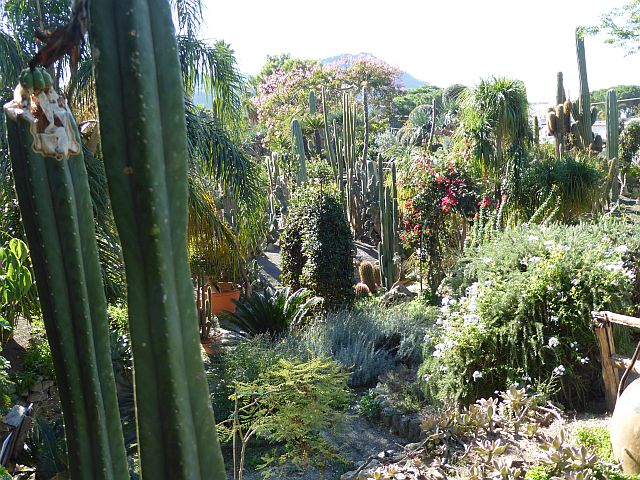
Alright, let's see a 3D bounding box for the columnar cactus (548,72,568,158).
[{"bbox_3d":[6.284,-3.228,19.000,0.527,2.371,0.500,0,8,0],"label":"columnar cactus"}]

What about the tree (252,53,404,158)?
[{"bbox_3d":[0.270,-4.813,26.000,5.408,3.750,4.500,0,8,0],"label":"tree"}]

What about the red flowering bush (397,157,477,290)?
[{"bbox_3d":[1.758,-0.260,10.700,1.187,2.077,1.100,0,8,0],"label":"red flowering bush"}]

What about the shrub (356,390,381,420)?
[{"bbox_3d":[0.417,1.423,6.200,0.206,0.230,0.210,0,8,0],"label":"shrub"}]

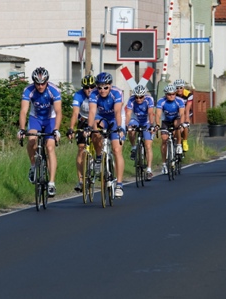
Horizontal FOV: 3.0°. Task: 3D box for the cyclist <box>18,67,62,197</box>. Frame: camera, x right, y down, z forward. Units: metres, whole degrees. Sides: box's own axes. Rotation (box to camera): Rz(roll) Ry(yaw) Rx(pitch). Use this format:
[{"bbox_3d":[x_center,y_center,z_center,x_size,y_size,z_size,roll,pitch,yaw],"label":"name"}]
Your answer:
[{"bbox_3d":[-0.903,-0.213,53.000,0.540,1.600,0.950,0,1,5],"label":"cyclist"}]

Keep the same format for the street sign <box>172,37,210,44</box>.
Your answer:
[{"bbox_3d":[2.449,-3.382,134.000,1.150,0.155,0.030,-1,1,3],"label":"street sign"}]

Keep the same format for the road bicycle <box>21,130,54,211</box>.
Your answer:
[{"bbox_3d":[-0.855,0.248,51.500,0.440,0.970,1.670,0,0,4],"label":"road bicycle"}]

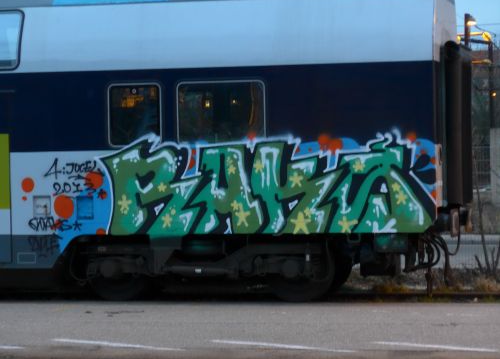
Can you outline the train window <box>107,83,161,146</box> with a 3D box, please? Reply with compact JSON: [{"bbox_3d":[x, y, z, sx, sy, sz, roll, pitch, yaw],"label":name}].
[{"bbox_3d":[-1.502,-0.848,22.294,0.728,0.832,0.080,-1,1,13],"label":"train window"}]

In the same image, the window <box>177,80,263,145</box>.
[{"bbox_3d":[-0.364,-0.868,22.040,1.179,0.829,0.080,-1,1,13],"label":"window"}]

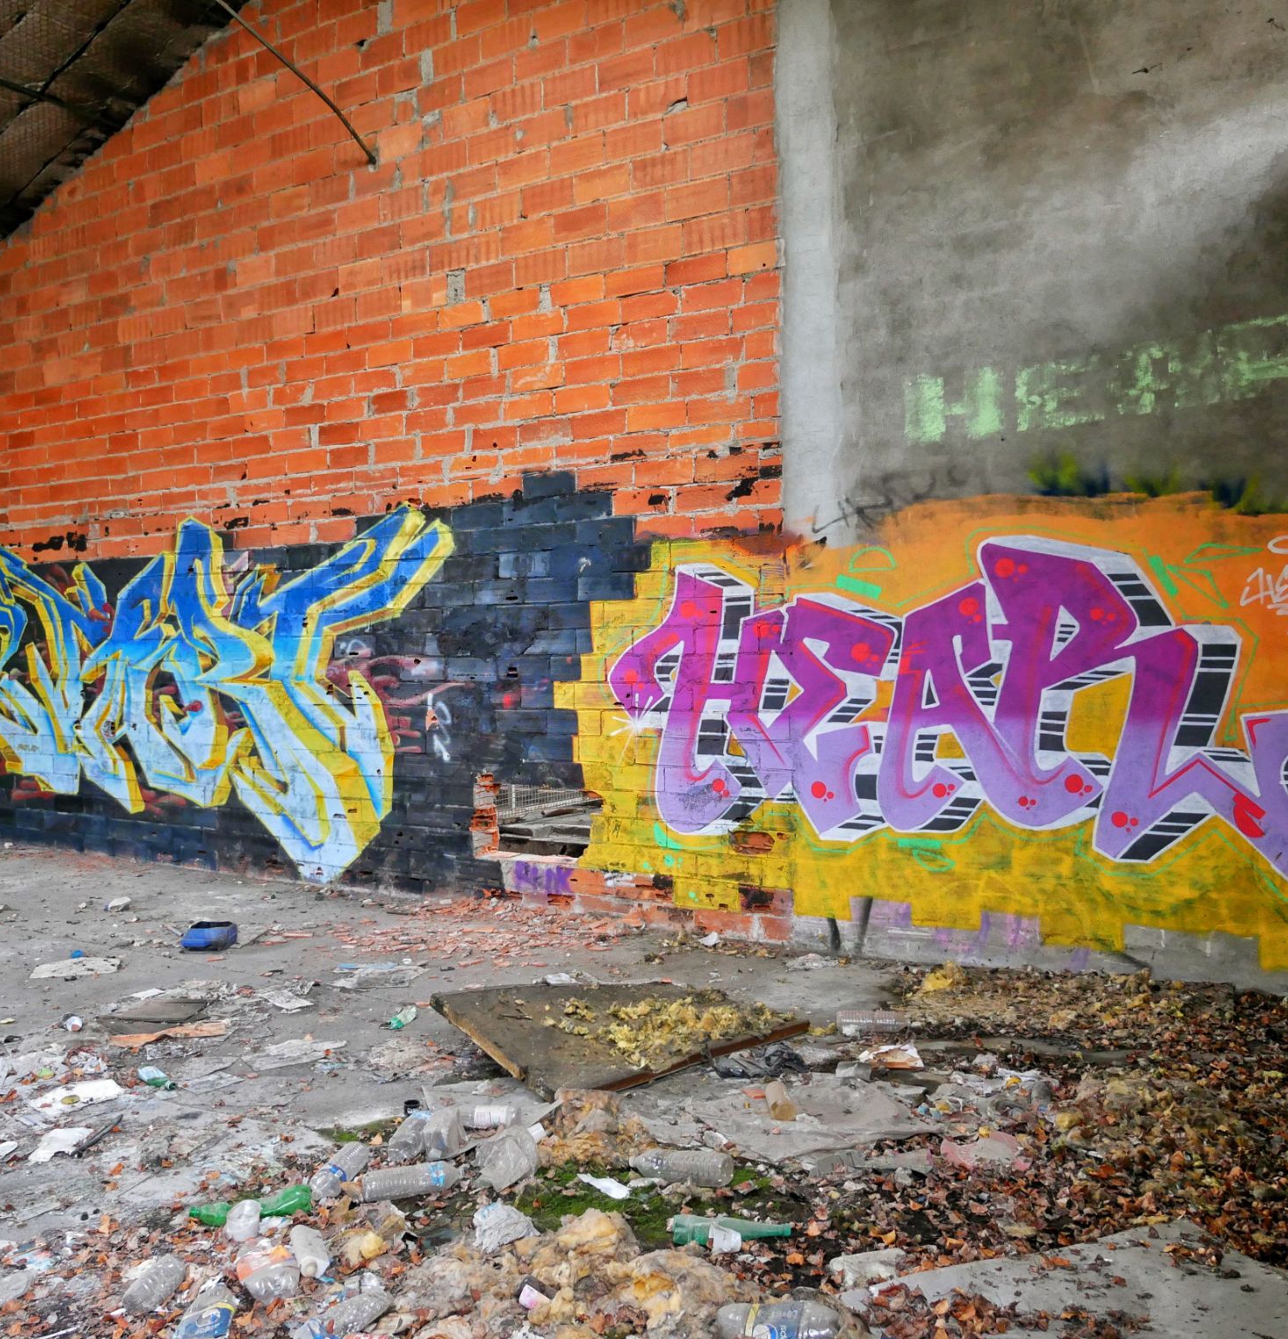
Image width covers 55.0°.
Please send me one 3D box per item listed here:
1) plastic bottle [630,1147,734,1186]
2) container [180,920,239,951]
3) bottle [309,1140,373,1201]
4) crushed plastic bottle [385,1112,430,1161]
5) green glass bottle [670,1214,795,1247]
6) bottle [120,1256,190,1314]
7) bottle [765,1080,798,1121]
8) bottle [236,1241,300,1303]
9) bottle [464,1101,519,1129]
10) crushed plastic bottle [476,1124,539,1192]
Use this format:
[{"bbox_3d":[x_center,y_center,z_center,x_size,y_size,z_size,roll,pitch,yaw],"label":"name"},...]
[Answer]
[{"bbox_3d":[0.102,1.387,3.458,0.295,0.090,0.093,0,0,8],"label":"plastic bottle"},{"bbox_3d":[-2.390,1.451,6.801,0.270,0.125,0.190,0,0,12],"label":"container"},{"bbox_3d":[-0.844,1.394,3.449,0.085,0.082,0.295,0,1,8],"label":"bottle"},{"bbox_3d":[-0.698,1.399,3.739,0.090,0.080,0.265,0,0,4],"label":"crushed plastic bottle"},{"bbox_3d":[0.218,1.395,3.081,0.300,0.074,0.077,1,-1,-2],"label":"green glass bottle"},{"bbox_3d":[-1.110,1.393,2.811,0.078,0.072,0.190,0,0,9],"label":"bottle"},{"bbox_3d":[0.444,1.398,4.038,0.080,0.075,0.200,0,-2,0],"label":"bottle"},{"bbox_3d":[-0.870,1.390,2.855,0.122,0.085,0.215,0,0,-22],"label":"bottle"},{"bbox_3d":[-0.488,1.404,3.882,0.205,0.068,0.070,0,0,1],"label":"bottle"},{"bbox_3d":[-0.371,1.379,3.484,0.130,0.075,0.220,-1,13,26],"label":"crushed plastic bottle"}]

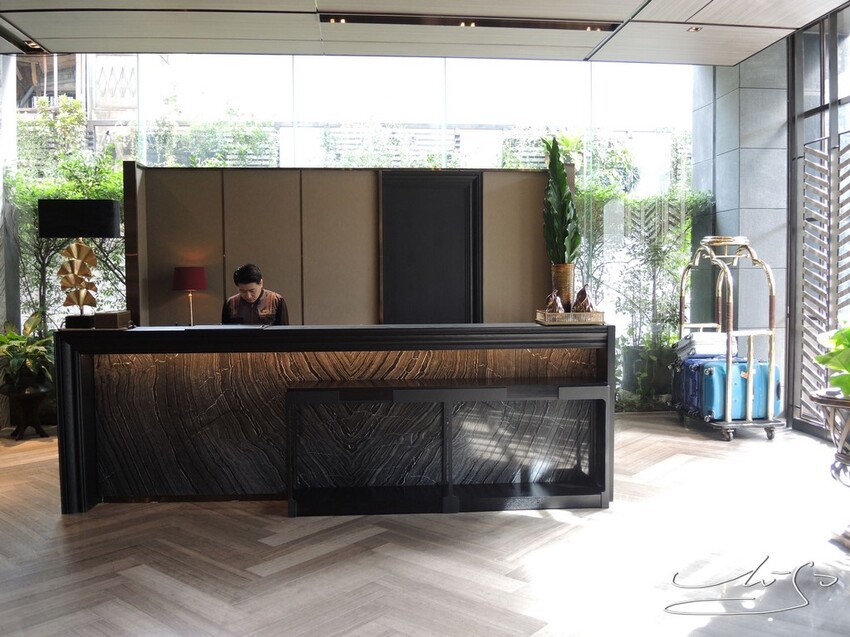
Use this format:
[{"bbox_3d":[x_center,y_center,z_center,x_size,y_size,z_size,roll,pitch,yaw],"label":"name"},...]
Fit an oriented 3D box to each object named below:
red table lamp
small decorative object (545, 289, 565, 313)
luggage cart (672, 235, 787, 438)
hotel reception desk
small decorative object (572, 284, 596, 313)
[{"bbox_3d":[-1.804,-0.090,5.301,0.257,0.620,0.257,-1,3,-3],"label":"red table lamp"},{"bbox_3d":[0.825,-0.081,4.362,0.132,0.206,0.125,-1,3,-3],"label":"small decorative object"},{"bbox_3d":[2.736,0.149,6.337,0.610,1.780,1.040,-1,3,-6],"label":"luggage cart"},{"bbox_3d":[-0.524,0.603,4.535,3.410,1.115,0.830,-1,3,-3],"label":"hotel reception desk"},{"bbox_3d":[1.012,-0.096,4.361,0.152,0.233,0.140,-1,3,-3],"label":"small decorative object"}]

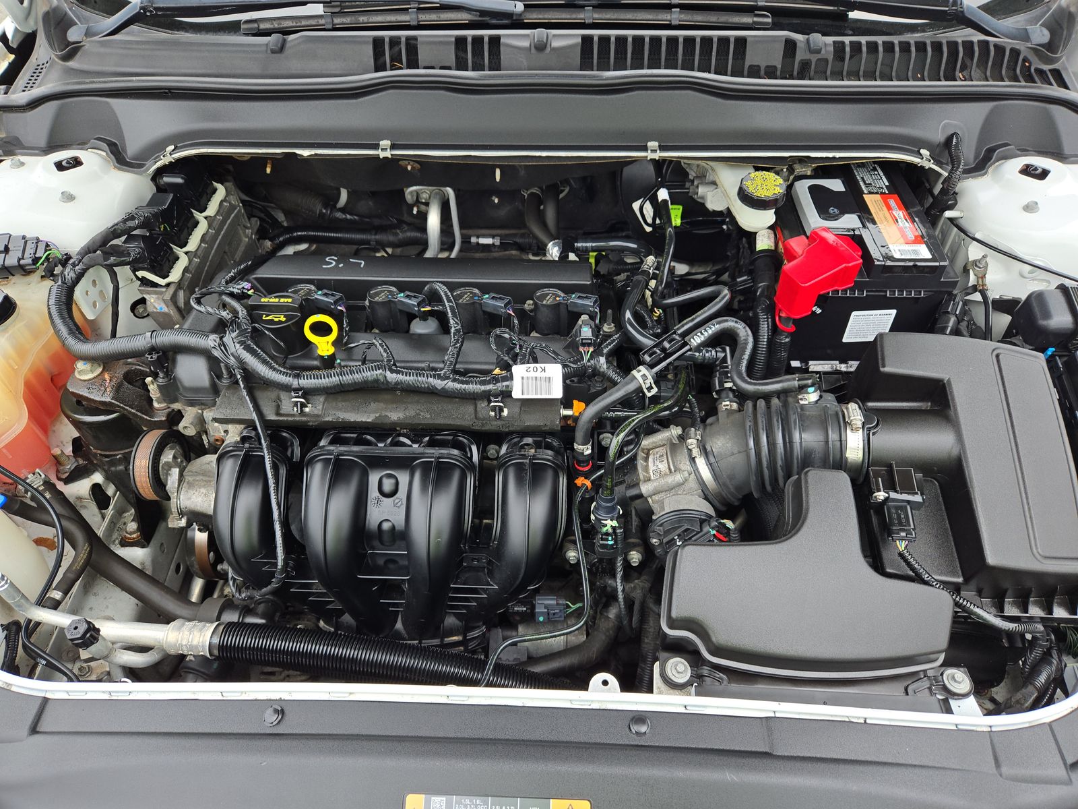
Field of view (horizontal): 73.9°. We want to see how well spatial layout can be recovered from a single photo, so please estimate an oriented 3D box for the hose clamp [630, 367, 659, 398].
[{"bbox_3d":[0.111,-0.023,0.750,0.017,0.030,0.030,-30,50,0],"label":"hose clamp"}]

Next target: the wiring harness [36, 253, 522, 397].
[{"bbox_3d":[-0.269,-0.099,0.795,0.500,0.100,0.165,1,46,1],"label":"wiring harness"}]

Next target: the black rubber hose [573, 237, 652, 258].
[{"bbox_3d":[0.090,-0.192,0.881,0.105,0.026,0.036,1,46,1],"label":"black rubber hose"}]

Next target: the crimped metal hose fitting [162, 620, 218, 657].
[{"bbox_3d":[-0.309,0.208,0.635,0.041,0.031,0.031,5,46,0],"label":"crimped metal hose fitting"}]

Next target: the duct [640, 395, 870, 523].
[{"bbox_3d":[0.207,0.051,0.710,0.205,0.098,0.100,-7,46,-6],"label":"duct"}]

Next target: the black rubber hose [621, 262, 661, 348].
[{"bbox_3d":[0.116,-0.114,0.820,0.046,0.075,0.085,2,46,3],"label":"black rubber hose"}]

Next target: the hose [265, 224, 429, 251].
[{"bbox_3d":[-0.251,-0.219,0.937,0.213,0.036,0.036,1,46,1],"label":"hose"}]

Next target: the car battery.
[{"bbox_3d":[0.365,-0.175,0.896,0.175,0.172,0.242,1,46,1],"label":"car battery"}]

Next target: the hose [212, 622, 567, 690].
[{"bbox_3d":[-0.133,0.231,0.638,0.305,0.042,0.042,10,46,-2],"label":"hose"}]

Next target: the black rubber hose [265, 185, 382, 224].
[{"bbox_3d":[-0.314,-0.290,1.045,0.175,0.038,0.042,13,47,0],"label":"black rubber hose"}]

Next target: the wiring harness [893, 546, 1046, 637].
[{"bbox_3d":[0.345,0.153,0.575,0.125,0.056,0.044,11,47,11],"label":"wiring harness"}]

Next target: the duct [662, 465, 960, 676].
[{"bbox_3d":[0.225,0.147,0.628,0.222,0.080,0.190,2,46,3],"label":"duct"}]

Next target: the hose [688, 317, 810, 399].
[{"bbox_3d":[0.206,-0.049,0.715,0.125,0.050,0.085,1,46,1],"label":"hose"}]

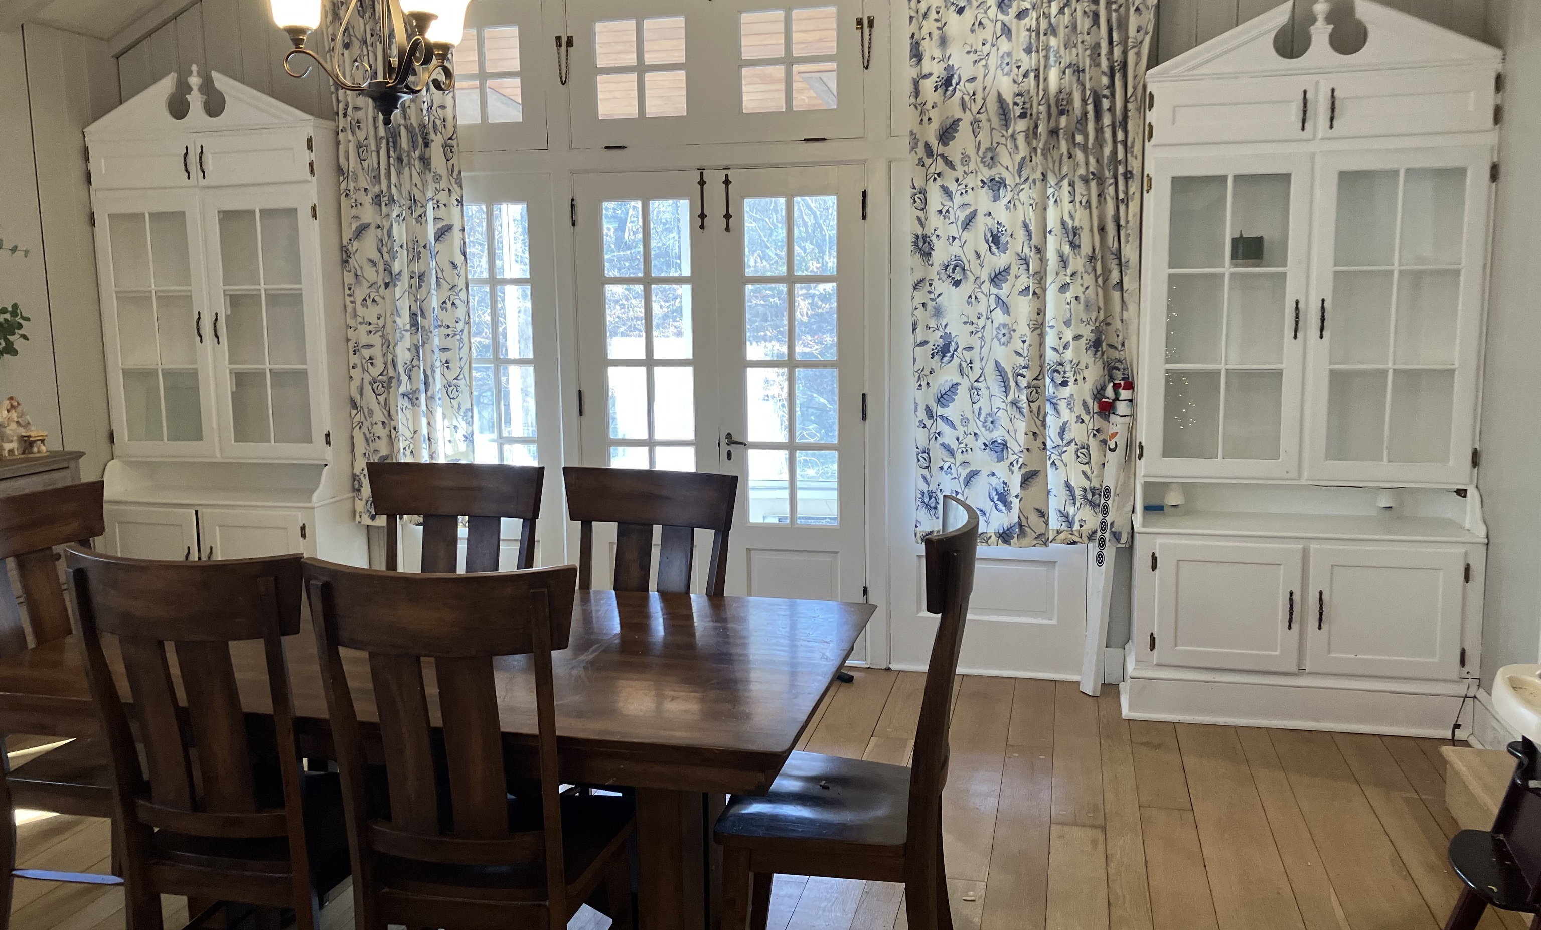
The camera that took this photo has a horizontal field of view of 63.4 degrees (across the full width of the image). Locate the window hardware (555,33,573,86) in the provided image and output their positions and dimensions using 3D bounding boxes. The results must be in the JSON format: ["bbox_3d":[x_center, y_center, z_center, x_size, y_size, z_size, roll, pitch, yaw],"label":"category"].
[{"bbox_3d":[-0.844,-1.655,5.100,0.076,0.199,0.025,1,9,14],"label":"window hardware"}]

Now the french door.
[{"bbox_3d":[-0.204,-0.203,5.194,1.226,2.024,0.050,1,9,14],"label":"french door"}]

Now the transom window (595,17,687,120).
[{"bbox_3d":[-0.524,-1.606,5.054,0.386,0.398,0.035,1,9,14],"label":"transom window"}]

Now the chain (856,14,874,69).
[{"bbox_3d":[0.366,-1.629,4.807,0.073,0.206,0.025,1,9,14],"label":"chain"}]

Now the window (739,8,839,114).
[{"bbox_3d":[0.072,-1.592,4.910,0.394,0.402,0.035,1,9,14],"label":"window"}]

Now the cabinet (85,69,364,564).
[{"bbox_3d":[-2.375,-0.434,5.459,1.130,2.520,0.410,1,9,14],"label":"cabinet"}]

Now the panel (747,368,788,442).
[{"bbox_3d":[-0.011,-0.248,5.134,0.166,0.306,0.015,1,9,14],"label":"panel"}]

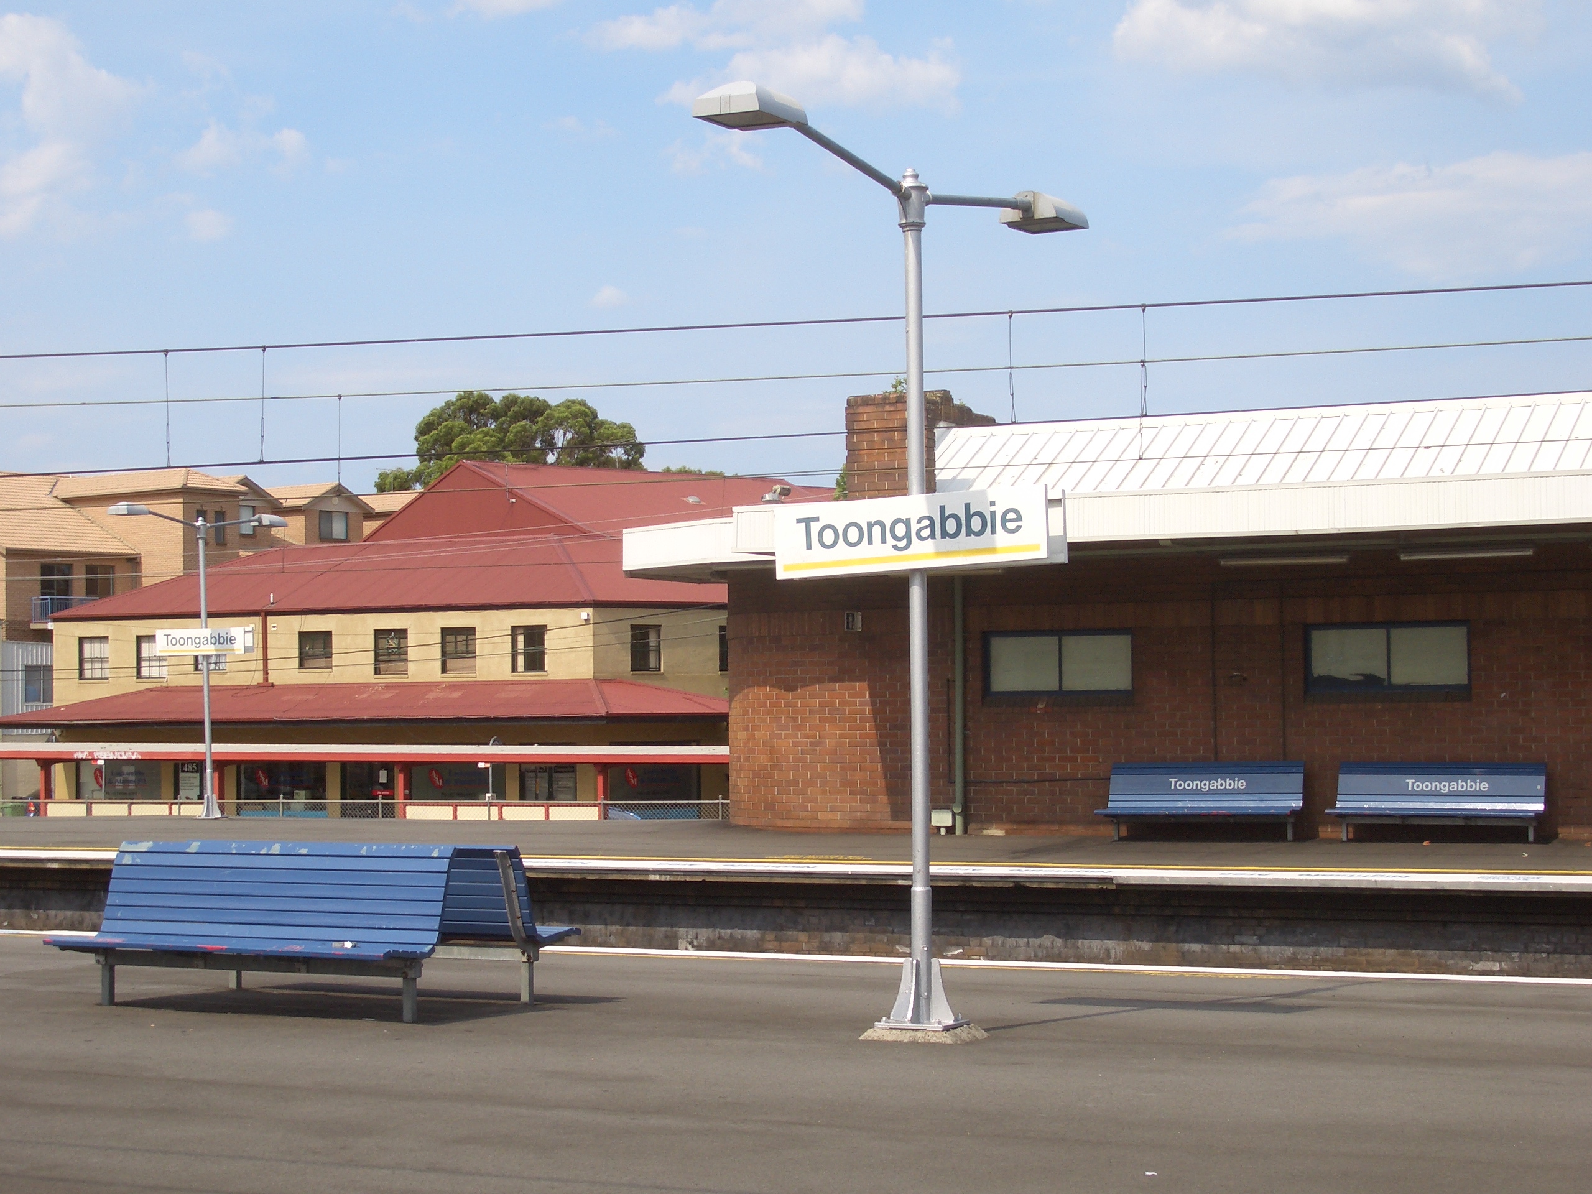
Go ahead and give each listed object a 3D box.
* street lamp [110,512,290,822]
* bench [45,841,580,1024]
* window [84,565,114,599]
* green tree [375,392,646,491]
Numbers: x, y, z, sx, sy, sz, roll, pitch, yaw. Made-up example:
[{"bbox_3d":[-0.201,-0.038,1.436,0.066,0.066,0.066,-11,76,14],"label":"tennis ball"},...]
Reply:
[{"bbox_3d":[-7.522,0.870,36.319,1.600,3.930,3.400,-2,-2,25],"label":"street lamp"},{"bbox_3d":[-2.334,1.584,13.855,2.060,0.790,1.572,-2,-2,30],"label":"bench"},{"bbox_3d":[-26.995,-0.603,110.675,0.120,1.260,1.380,-2,-2,37],"label":"window"},{"bbox_3d":[-15.062,-1.162,150.041,14.200,19.330,13.060,0,-2,-6],"label":"green tree"}]

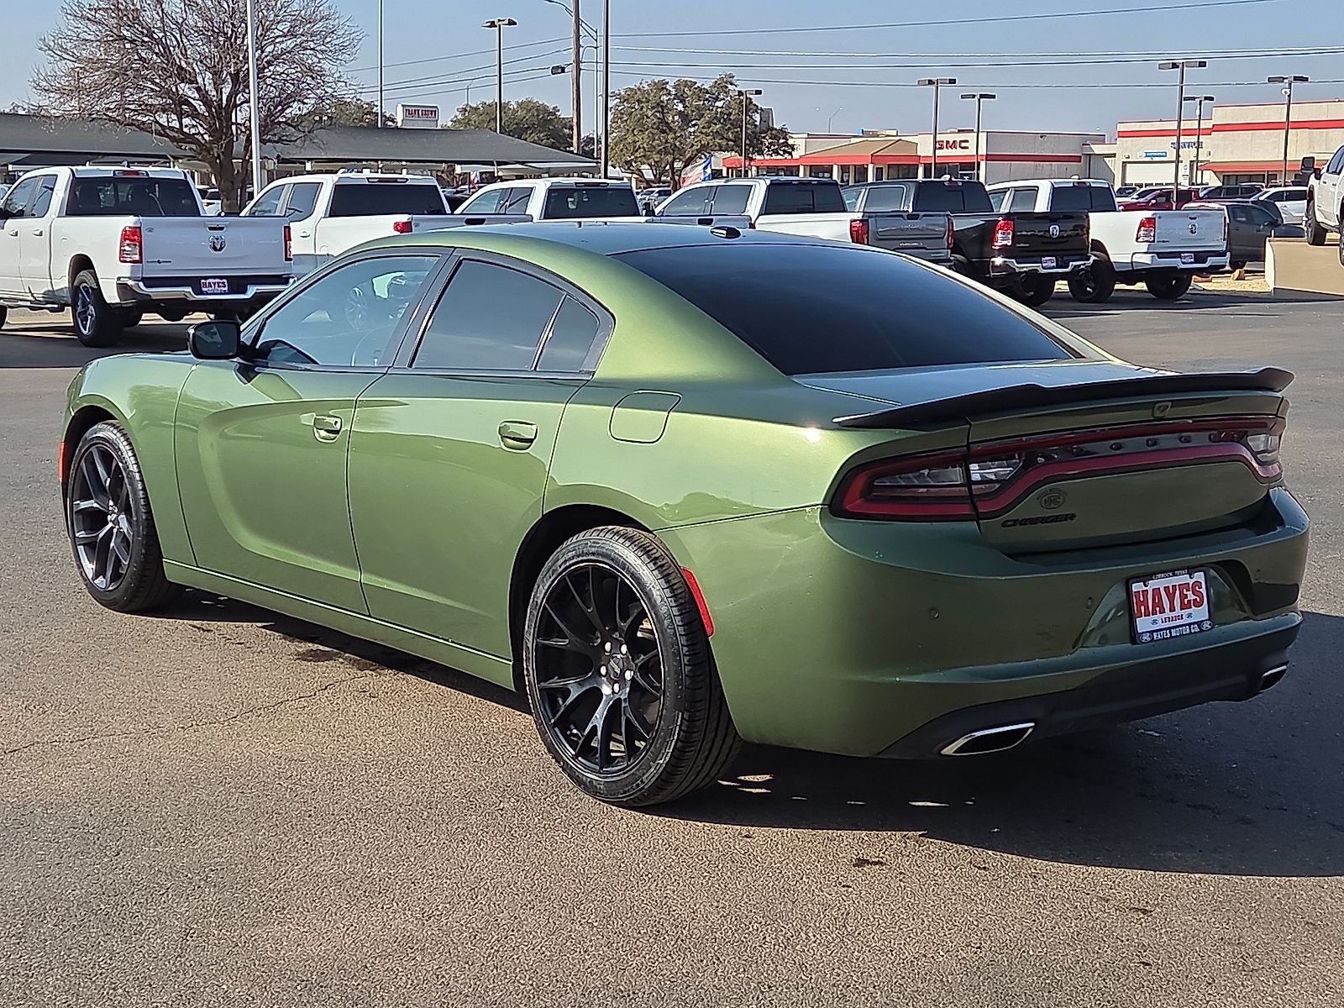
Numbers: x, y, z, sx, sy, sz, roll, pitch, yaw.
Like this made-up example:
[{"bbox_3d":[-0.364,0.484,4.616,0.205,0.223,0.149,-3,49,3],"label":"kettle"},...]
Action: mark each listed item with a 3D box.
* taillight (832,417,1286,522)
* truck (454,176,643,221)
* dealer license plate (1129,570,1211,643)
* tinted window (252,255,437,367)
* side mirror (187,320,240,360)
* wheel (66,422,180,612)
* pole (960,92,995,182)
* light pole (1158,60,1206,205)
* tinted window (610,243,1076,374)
[{"bbox_3d":[1.085,-0.115,4.957,1.620,0.210,0.270,-6,11,-39],"label":"taillight"},{"bbox_3d":[-1.462,-3.344,26.789,2.100,1.950,5.880,-6,11,-40],"label":"truck"},{"bbox_3d":[1.205,0.244,4.853,0.312,0.160,0.020,-6,0,-39],"label":"dealer license plate"},{"bbox_3d":[-1.051,-0.607,6.388,0.050,0.411,0.828,32,-13,-38],"label":"tinted window"},{"bbox_3d":[-1.480,-0.533,6.531,0.185,0.135,0.120,-6,11,-39],"label":"side mirror"},{"bbox_3d":[-2.007,0.042,7.552,0.250,0.720,0.720,-6,11,-39],"label":"wheel"},{"bbox_3d":[14.831,-16.637,98.474,1.700,6.600,0.450,2,8,10],"label":"pole"},{"bbox_3d":[19.158,-13.395,76.474,1.750,6.600,0.420,7,10,35],"label":"light pole"},{"bbox_3d":[0.462,-0.566,5.674,1.180,0.100,0.899,-6,31,-39],"label":"tinted window"}]

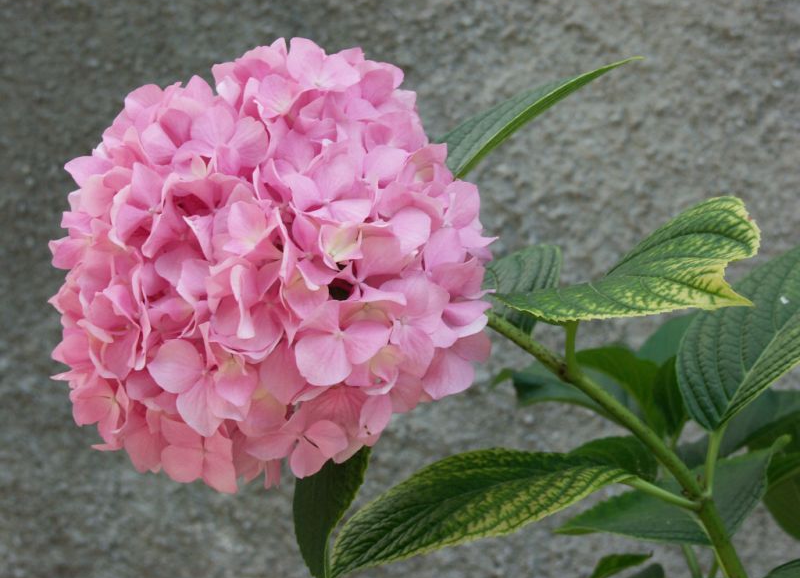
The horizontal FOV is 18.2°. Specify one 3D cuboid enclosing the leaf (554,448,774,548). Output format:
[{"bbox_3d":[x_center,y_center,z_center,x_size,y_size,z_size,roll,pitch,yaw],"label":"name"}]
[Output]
[{"bbox_3d":[0.109,0.084,1.010,0.090,0.036,0.055,0,23,0],"label":"leaf"}]

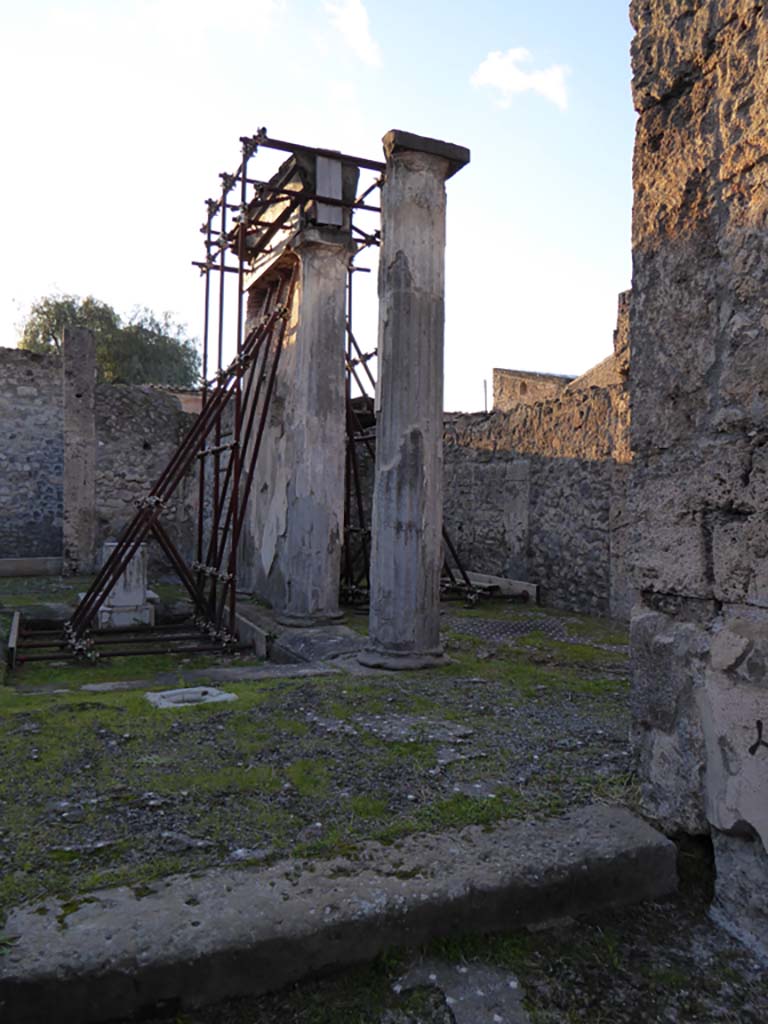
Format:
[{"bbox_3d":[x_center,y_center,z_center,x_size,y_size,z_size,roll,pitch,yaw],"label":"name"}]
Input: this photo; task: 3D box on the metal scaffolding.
[{"bbox_3d":[-1.186,-1.309,9.025,5.580,5.480,2.200,1,-1,-27],"label":"metal scaffolding"}]

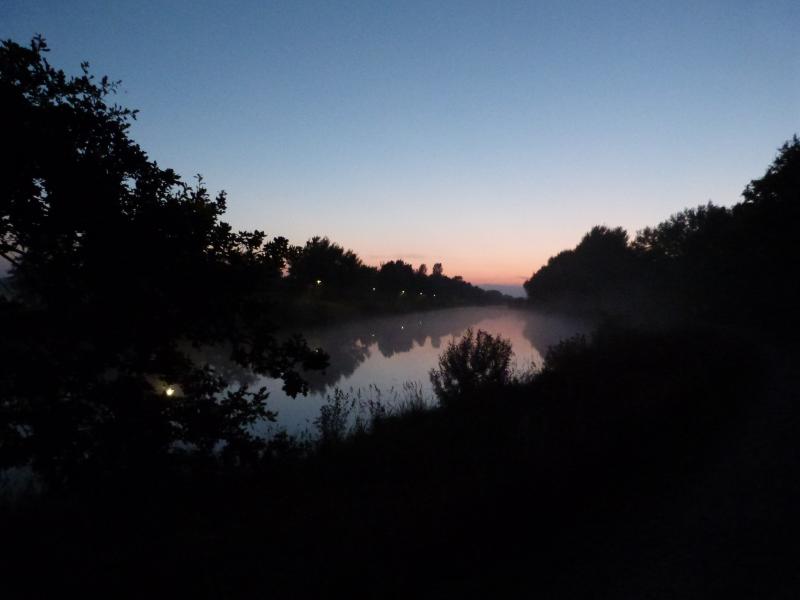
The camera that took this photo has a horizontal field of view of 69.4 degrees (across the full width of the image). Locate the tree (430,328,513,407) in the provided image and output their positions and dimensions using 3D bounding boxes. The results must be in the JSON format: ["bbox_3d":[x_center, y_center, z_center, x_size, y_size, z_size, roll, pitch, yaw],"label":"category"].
[{"bbox_3d":[1.600,1.570,13.000,1.850,1.850,1.750,0,0,0],"label":"tree"}]

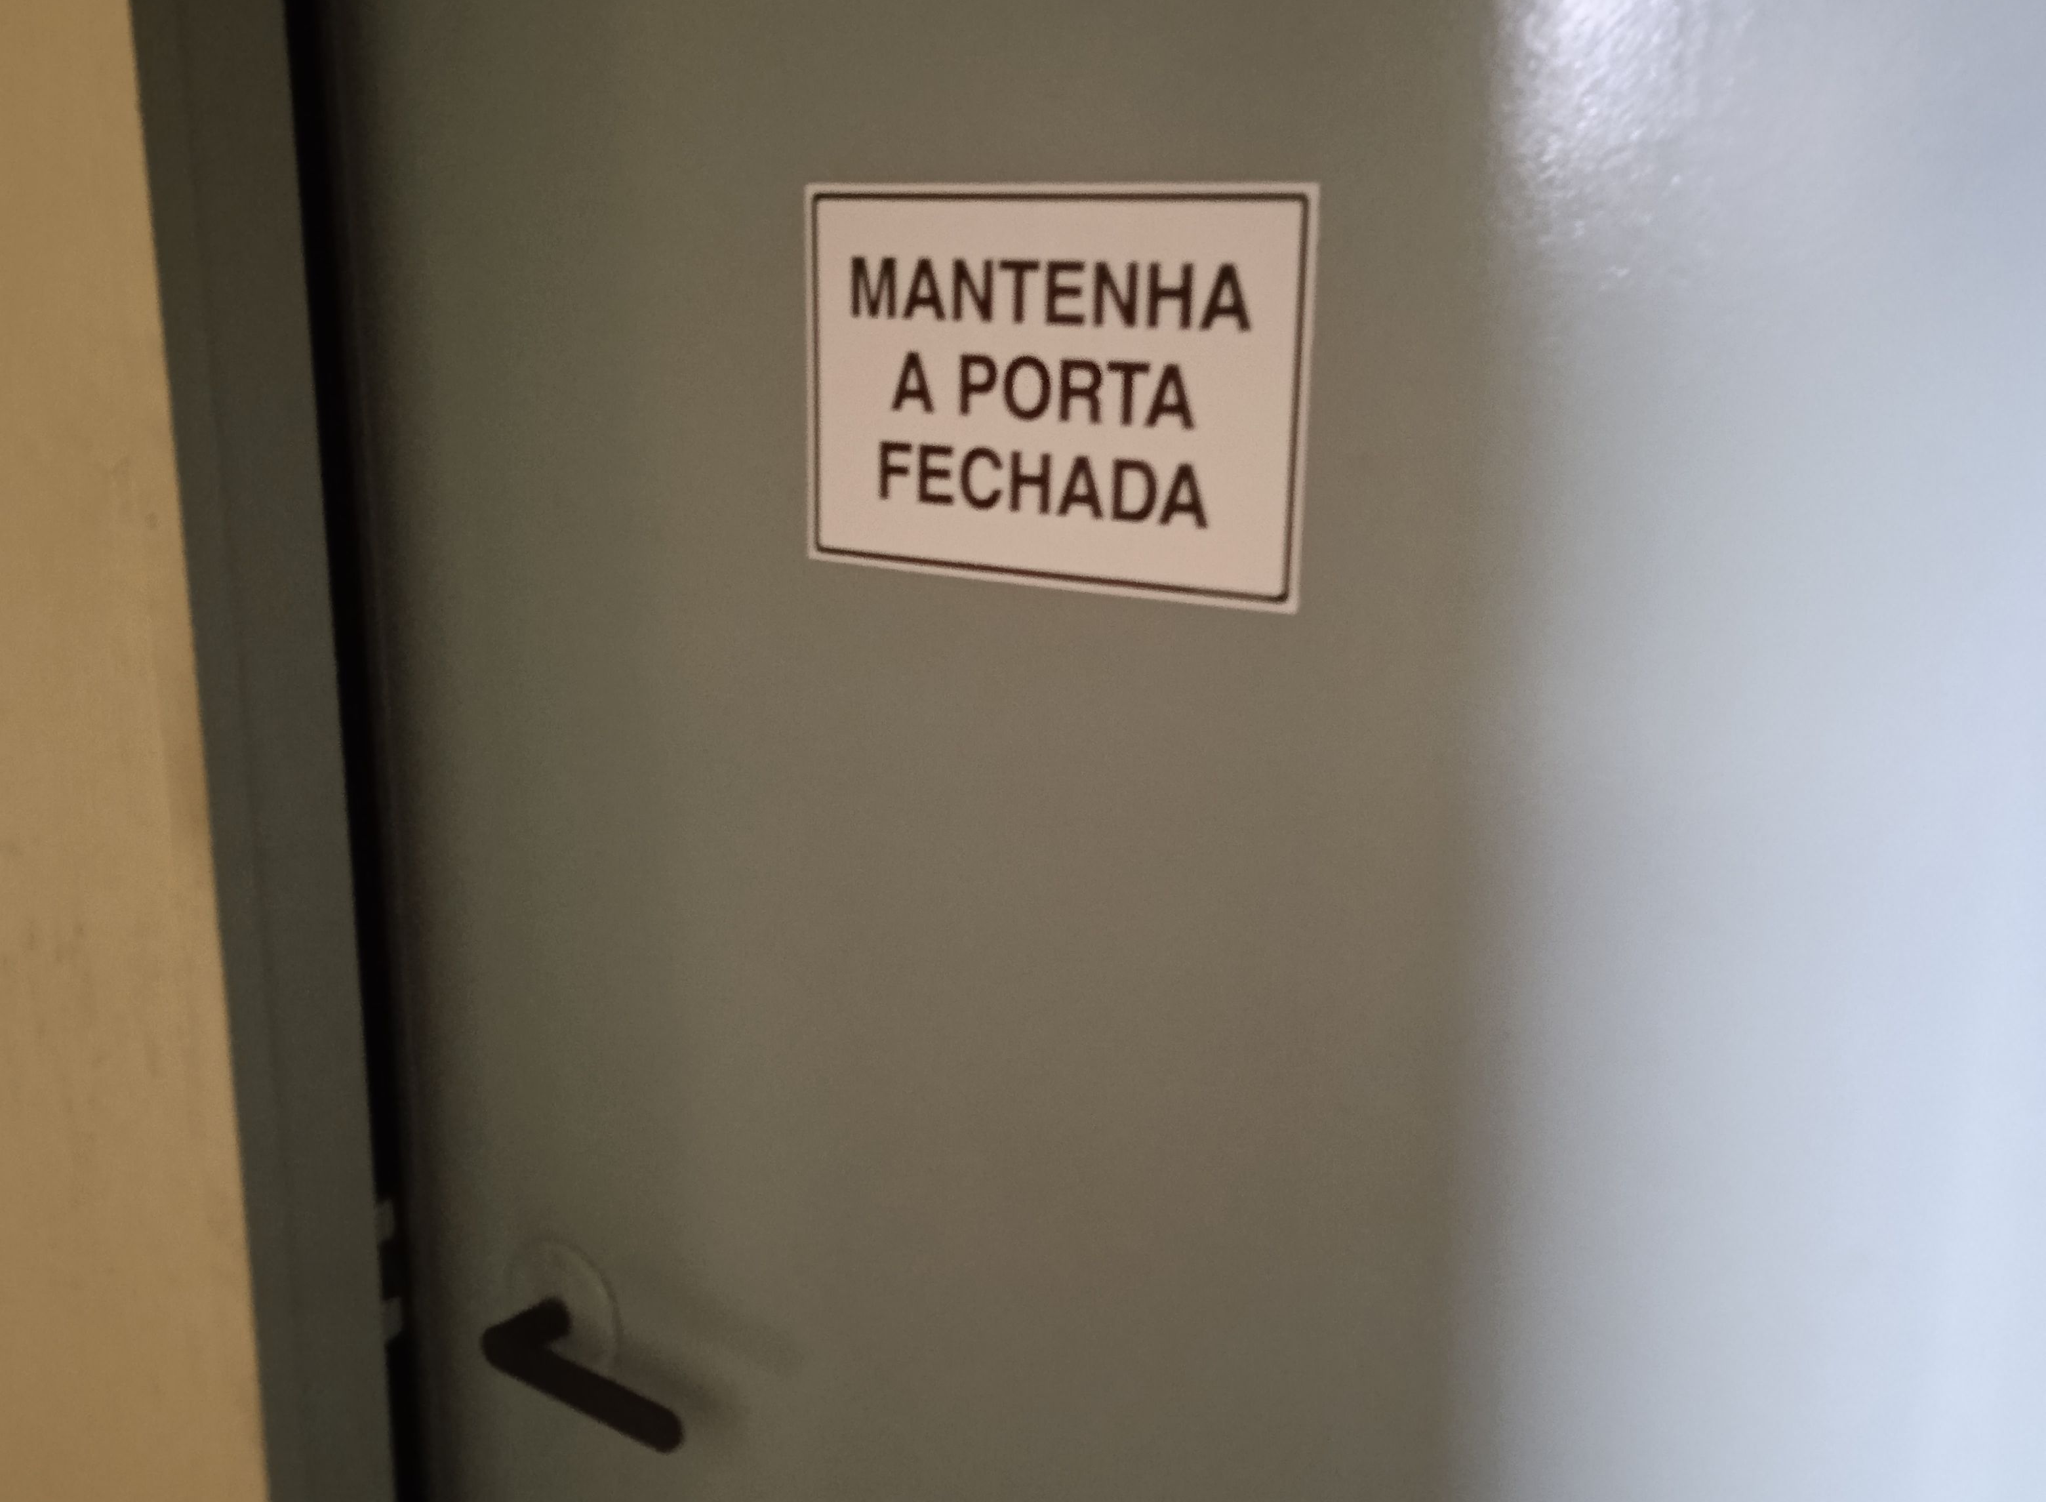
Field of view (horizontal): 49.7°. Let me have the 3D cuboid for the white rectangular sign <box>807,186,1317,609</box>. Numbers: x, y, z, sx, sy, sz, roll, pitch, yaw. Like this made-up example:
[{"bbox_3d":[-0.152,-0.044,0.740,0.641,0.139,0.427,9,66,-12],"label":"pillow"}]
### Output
[{"bbox_3d":[0.007,-0.130,0.790,0.204,0.143,0.005,8,16,28],"label":"white rectangular sign"}]

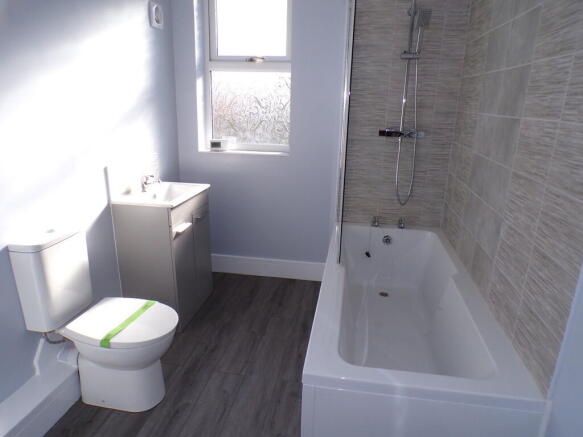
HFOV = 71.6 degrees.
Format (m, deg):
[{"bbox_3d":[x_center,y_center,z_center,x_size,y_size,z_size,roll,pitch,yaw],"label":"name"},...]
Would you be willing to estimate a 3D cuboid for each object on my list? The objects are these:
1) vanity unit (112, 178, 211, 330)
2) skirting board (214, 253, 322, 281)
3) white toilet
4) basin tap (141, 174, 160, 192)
[{"bbox_3d":[-0.766,0.213,2.574,0.358,0.770,0.587,4,17,9],"label":"vanity unit"},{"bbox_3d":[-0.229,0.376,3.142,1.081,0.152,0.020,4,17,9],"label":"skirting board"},{"bbox_3d":[-0.773,0.444,1.788,0.605,0.774,0.374,4,17,9],"label":"white toilet"},{"bbox_3d":[-0.856,-0.211,2.458,0.115,0.103,0.051,4,17,9],"label":"basin tap"}]

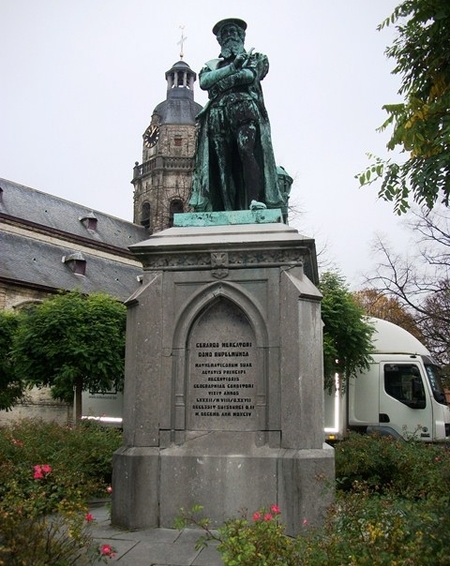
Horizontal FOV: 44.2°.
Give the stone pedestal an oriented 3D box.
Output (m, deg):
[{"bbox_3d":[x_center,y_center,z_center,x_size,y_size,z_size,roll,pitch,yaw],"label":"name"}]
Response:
[{"bbox_3d":[0.115,1.153,7.327,2.530,3.556,2.530,-2,-13,10],"label":"stone pedestal"}]

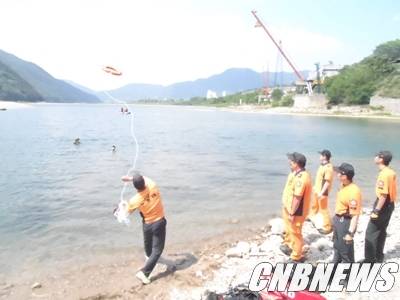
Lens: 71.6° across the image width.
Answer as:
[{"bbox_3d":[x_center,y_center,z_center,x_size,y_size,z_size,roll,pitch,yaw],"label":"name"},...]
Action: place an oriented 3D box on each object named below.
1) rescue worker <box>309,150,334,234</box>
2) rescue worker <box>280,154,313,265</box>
[{"bbox_3d":[2.366,0.852,5.447,0.420,1.730,0.500,4,10,20],"label":"rescue worker"},{"bbox_3d":[1.416,0.888,4.104,0.440,1.730,0.520,3,10,18],"label":"rescue worker"}]

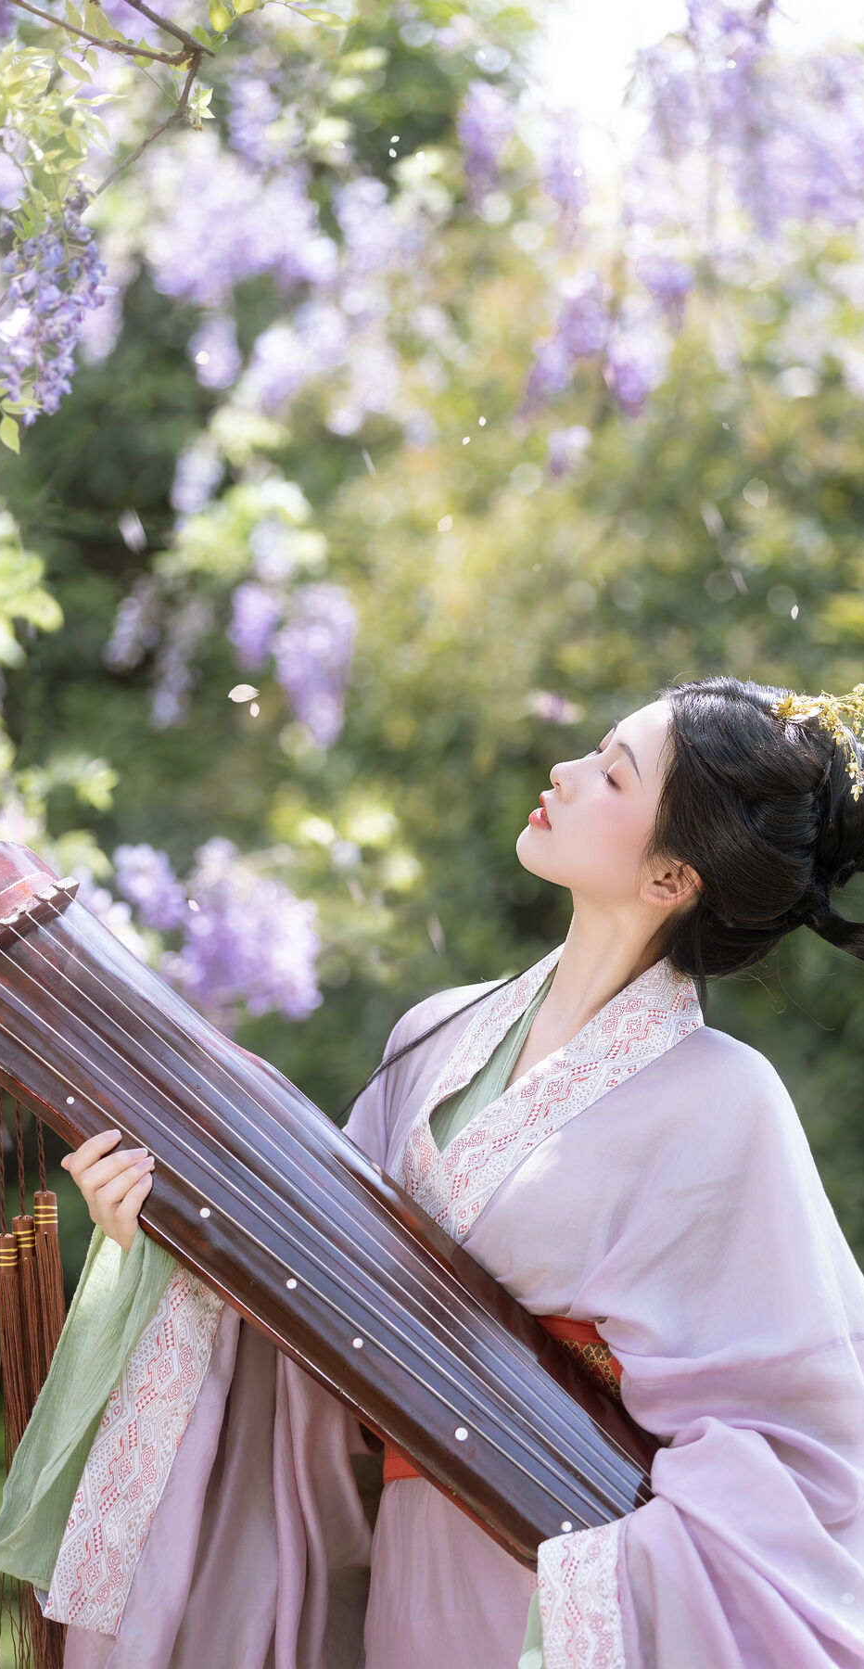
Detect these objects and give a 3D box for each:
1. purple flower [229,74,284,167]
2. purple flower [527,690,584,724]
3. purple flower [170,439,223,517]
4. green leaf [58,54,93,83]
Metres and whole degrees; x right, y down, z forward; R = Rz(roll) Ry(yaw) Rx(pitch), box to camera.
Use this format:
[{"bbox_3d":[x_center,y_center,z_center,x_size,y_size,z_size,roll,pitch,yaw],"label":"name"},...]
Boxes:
[{"bbox_3d":[-0.248,-1.008,8.000,0.081,0.134,0.076,0,-2,0],"label":"purple flower"},{"bbox_3d":[0.158,-0.162,7.200,0.073,0.043,0.059,0,-3,0],"label":"purple flower"},{"bbox_3d":[-0.291,-0.441,7.000,0.066,0.097,0.060,0,-3,0],"label":"purple flower"},{"bbox_3d":[-0.290,-0.623,4.600,0.034,0.013,0.012,35,-2,0],"label":"green leaf"}]

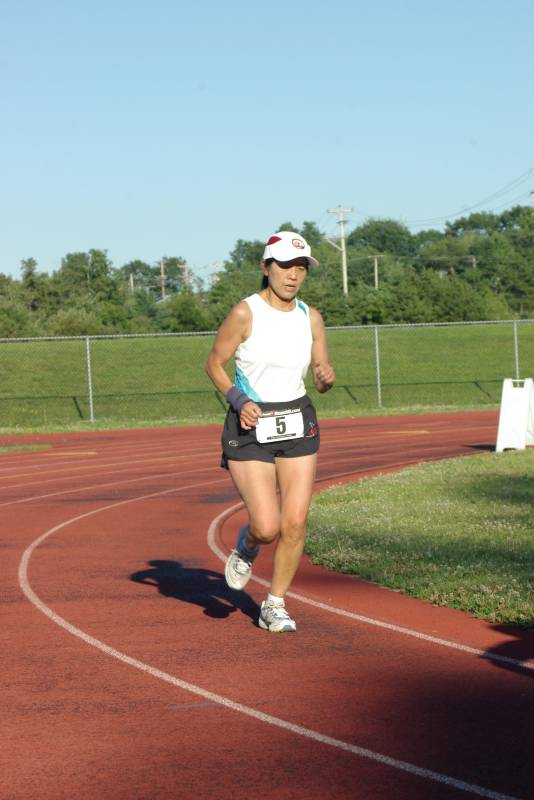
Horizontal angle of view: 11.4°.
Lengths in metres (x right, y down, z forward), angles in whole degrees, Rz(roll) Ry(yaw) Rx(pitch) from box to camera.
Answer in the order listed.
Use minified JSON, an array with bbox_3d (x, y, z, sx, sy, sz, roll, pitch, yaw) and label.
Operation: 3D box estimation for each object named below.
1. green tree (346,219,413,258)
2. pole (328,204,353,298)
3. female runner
[{"bbox_3d":[11.360,-12.330,260.000,7.800,11.000,7.800,-3,0,0],"label":"green tree"},{"bbox_3d":[6.085,-10.438,215.000,2.200,10.500,0.600,-3,1,-17],"label":"pole"},{"bbox_3d":[0.010,0.112,10.400,0.480,1.530,0.620,-3,1,-17],"label":"female runner"}]

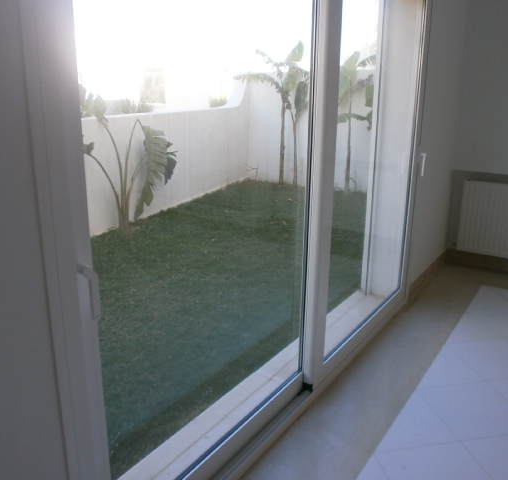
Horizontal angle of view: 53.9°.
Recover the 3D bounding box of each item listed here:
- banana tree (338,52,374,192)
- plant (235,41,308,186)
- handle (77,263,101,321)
[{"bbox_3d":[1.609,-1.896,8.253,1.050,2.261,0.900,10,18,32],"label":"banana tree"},{"bbox_3d":[0.437,-2.190,8.922,1.300,2.462,1.000,10,18,32],"label":"plant"},{"bbox_3d":[-0.402,0.125,1.214,0.050,0.140,0.026,10,18,32],"label":"handle"}]

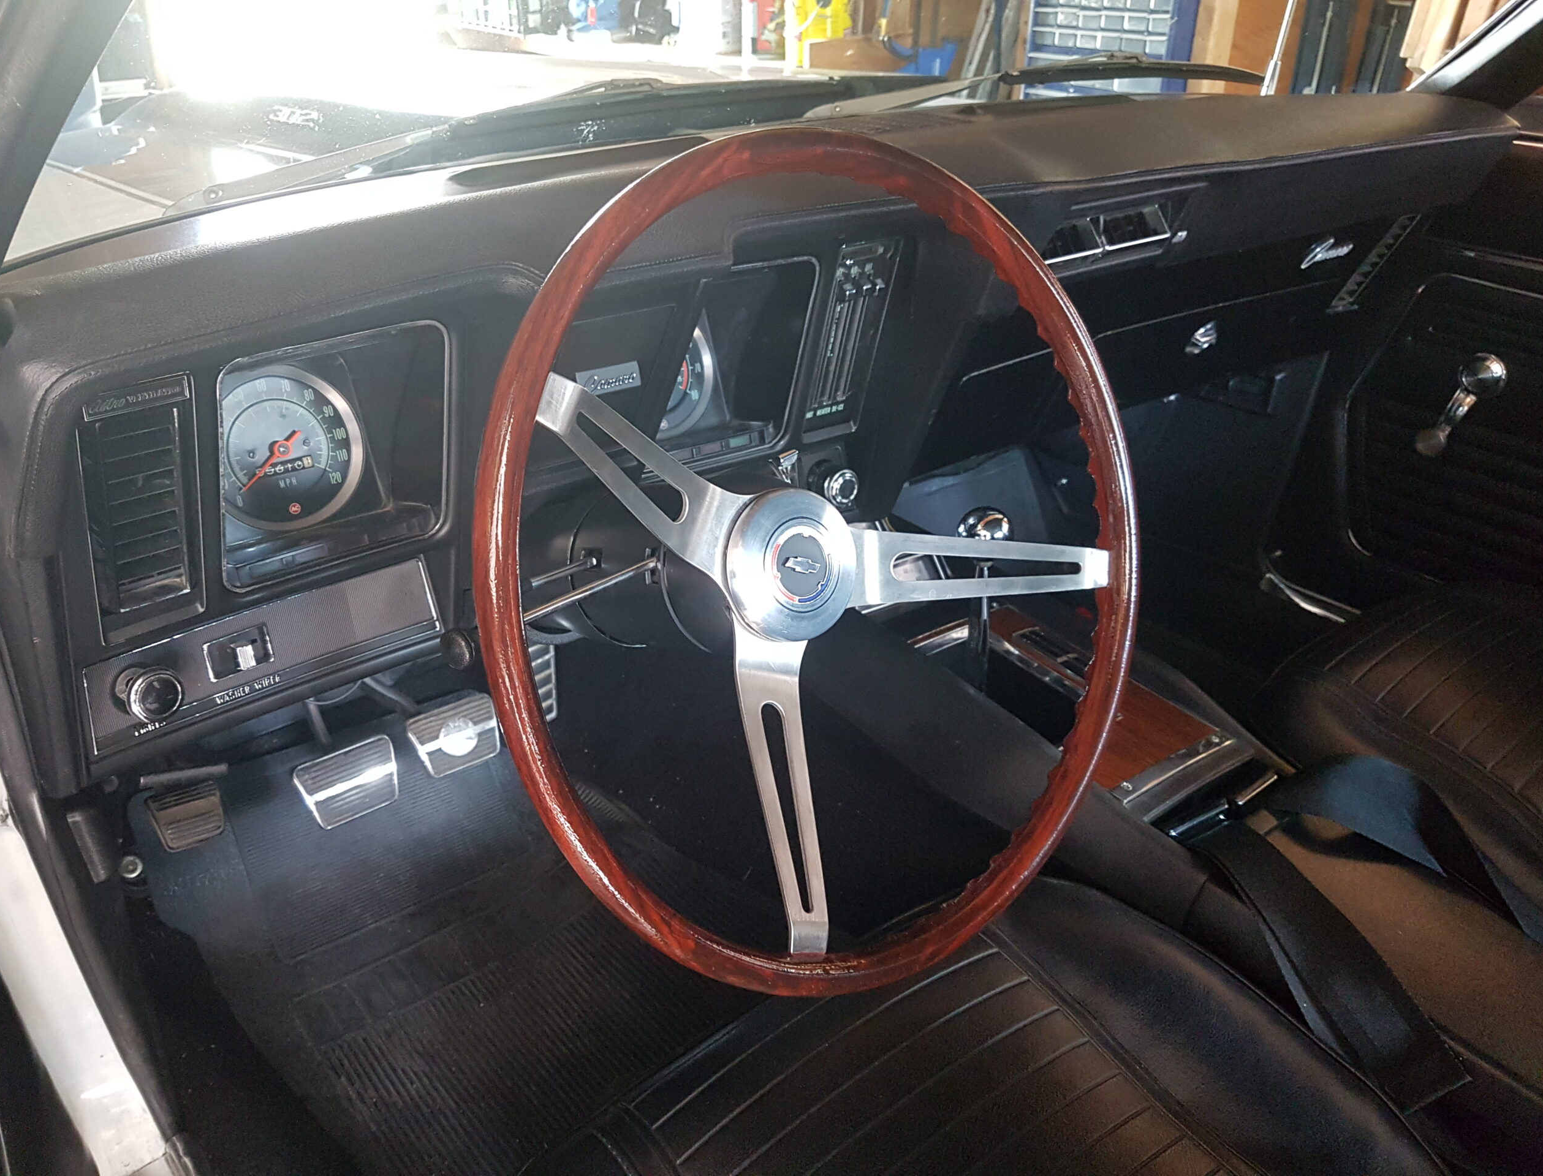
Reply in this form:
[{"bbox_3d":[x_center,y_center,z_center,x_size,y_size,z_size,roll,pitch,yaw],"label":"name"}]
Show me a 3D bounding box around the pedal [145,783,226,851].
[{"bbox_3d":[-0.567,0.222,1.143,0.061,0.052,0.025,-21,0,-35],"label":"pedal"}]

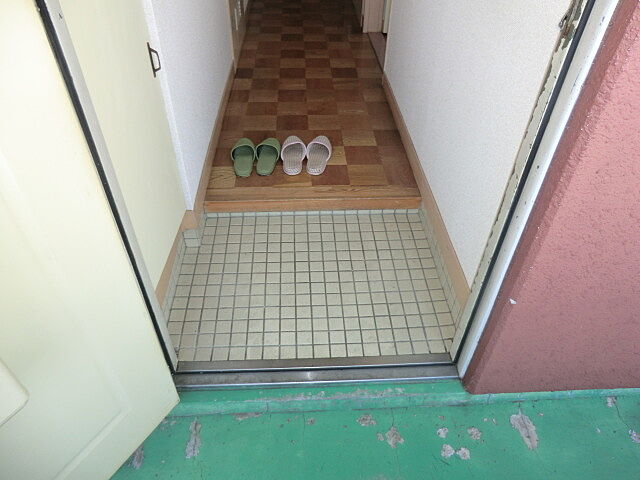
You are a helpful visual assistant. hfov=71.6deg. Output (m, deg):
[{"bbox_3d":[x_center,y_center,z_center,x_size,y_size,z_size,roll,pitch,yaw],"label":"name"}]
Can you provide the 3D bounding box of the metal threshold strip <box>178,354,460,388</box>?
[{"bbox_3d":[-0.011,0.376,1.286,0.815,0.025,0.077,-1,43,-3],"label":"metal threshold strip"}]

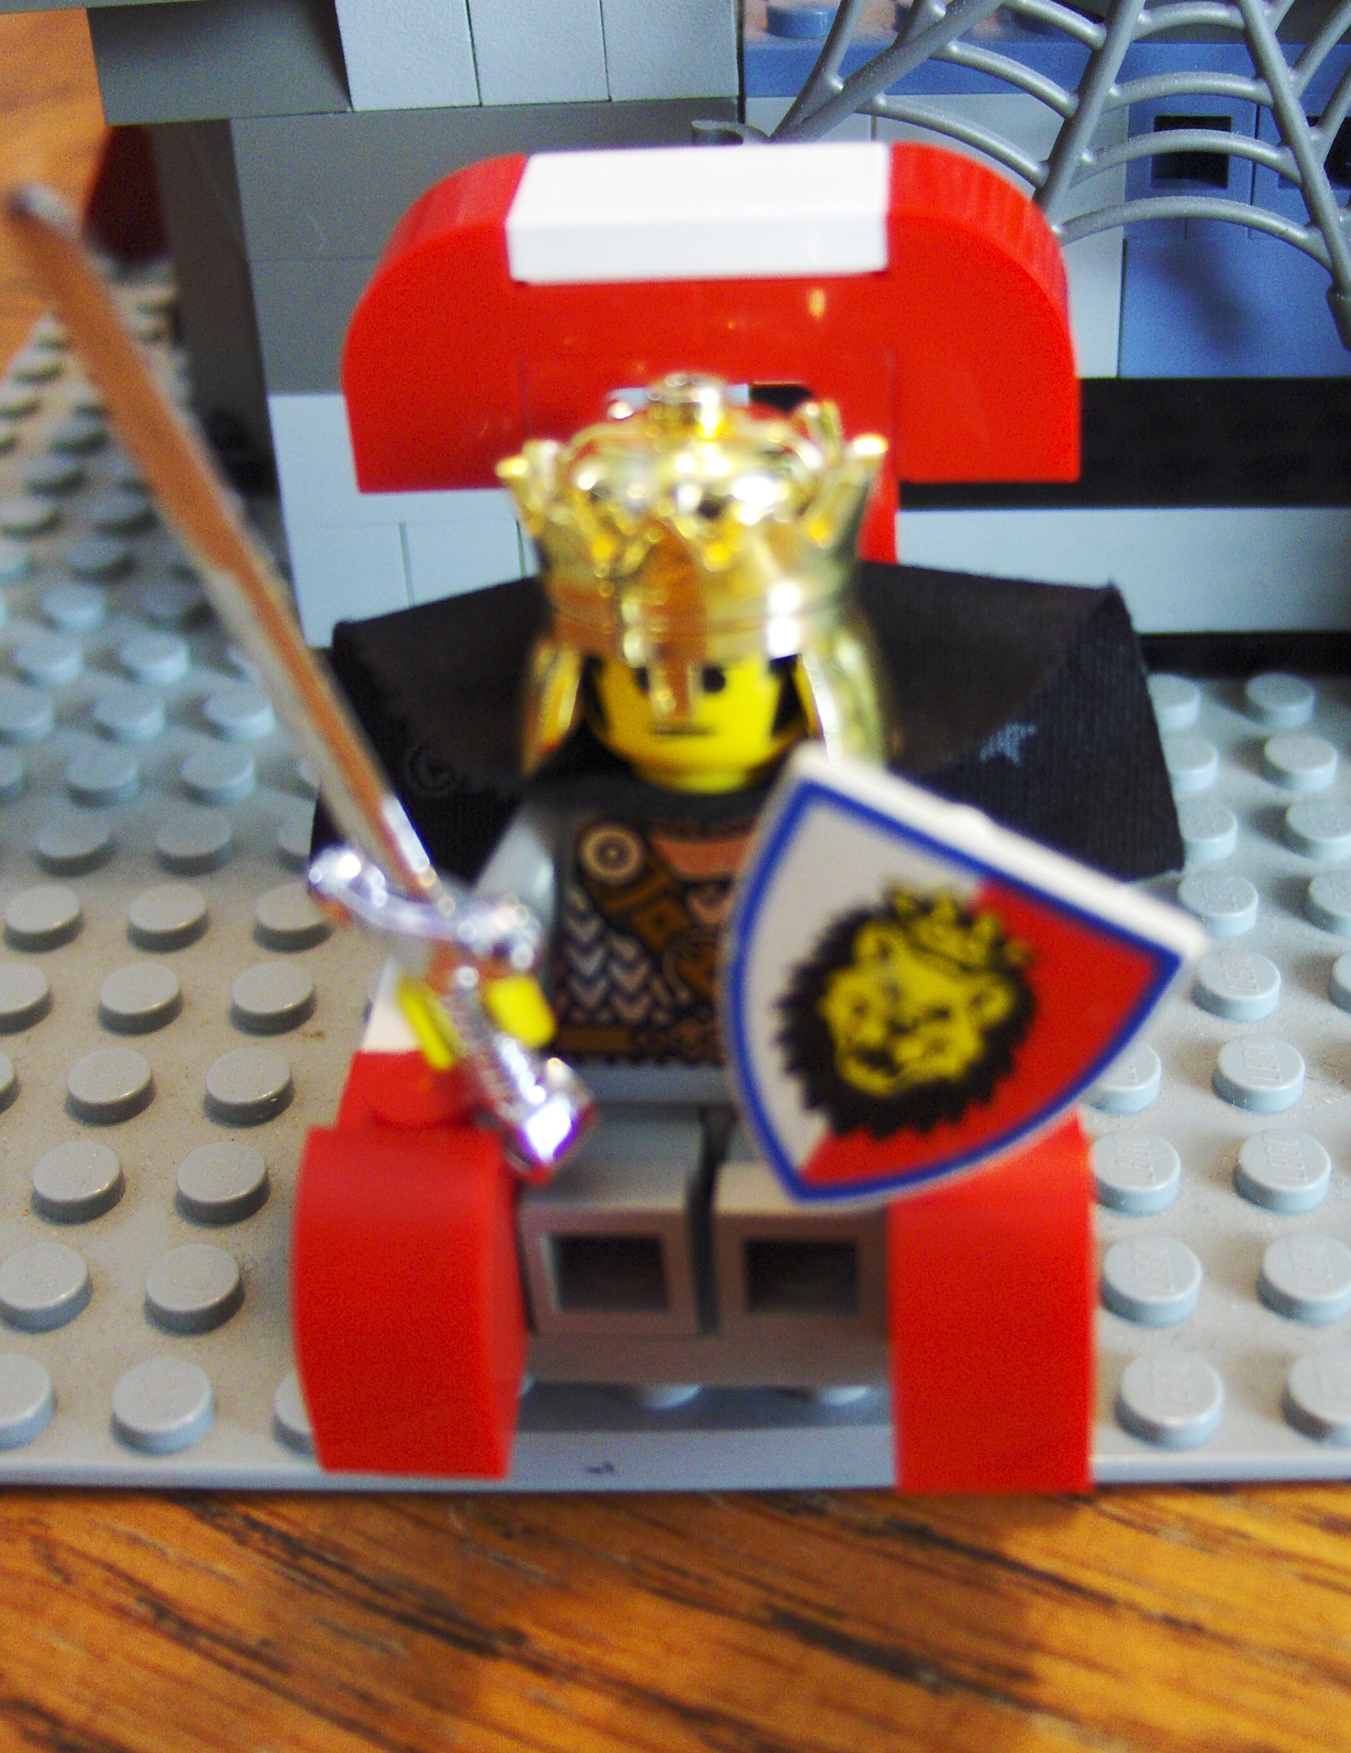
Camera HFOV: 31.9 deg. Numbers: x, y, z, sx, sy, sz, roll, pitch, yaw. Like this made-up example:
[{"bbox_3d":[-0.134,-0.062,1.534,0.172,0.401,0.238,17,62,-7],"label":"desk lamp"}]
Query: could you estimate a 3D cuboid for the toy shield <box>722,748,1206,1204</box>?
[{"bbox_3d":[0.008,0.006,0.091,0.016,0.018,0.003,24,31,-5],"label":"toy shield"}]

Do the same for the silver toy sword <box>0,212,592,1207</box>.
[{"bbox_3d":[-0.013,-0.005,0.085,0.012,0.042,0.004,12,47,46],"label":"silver toy sword"}]

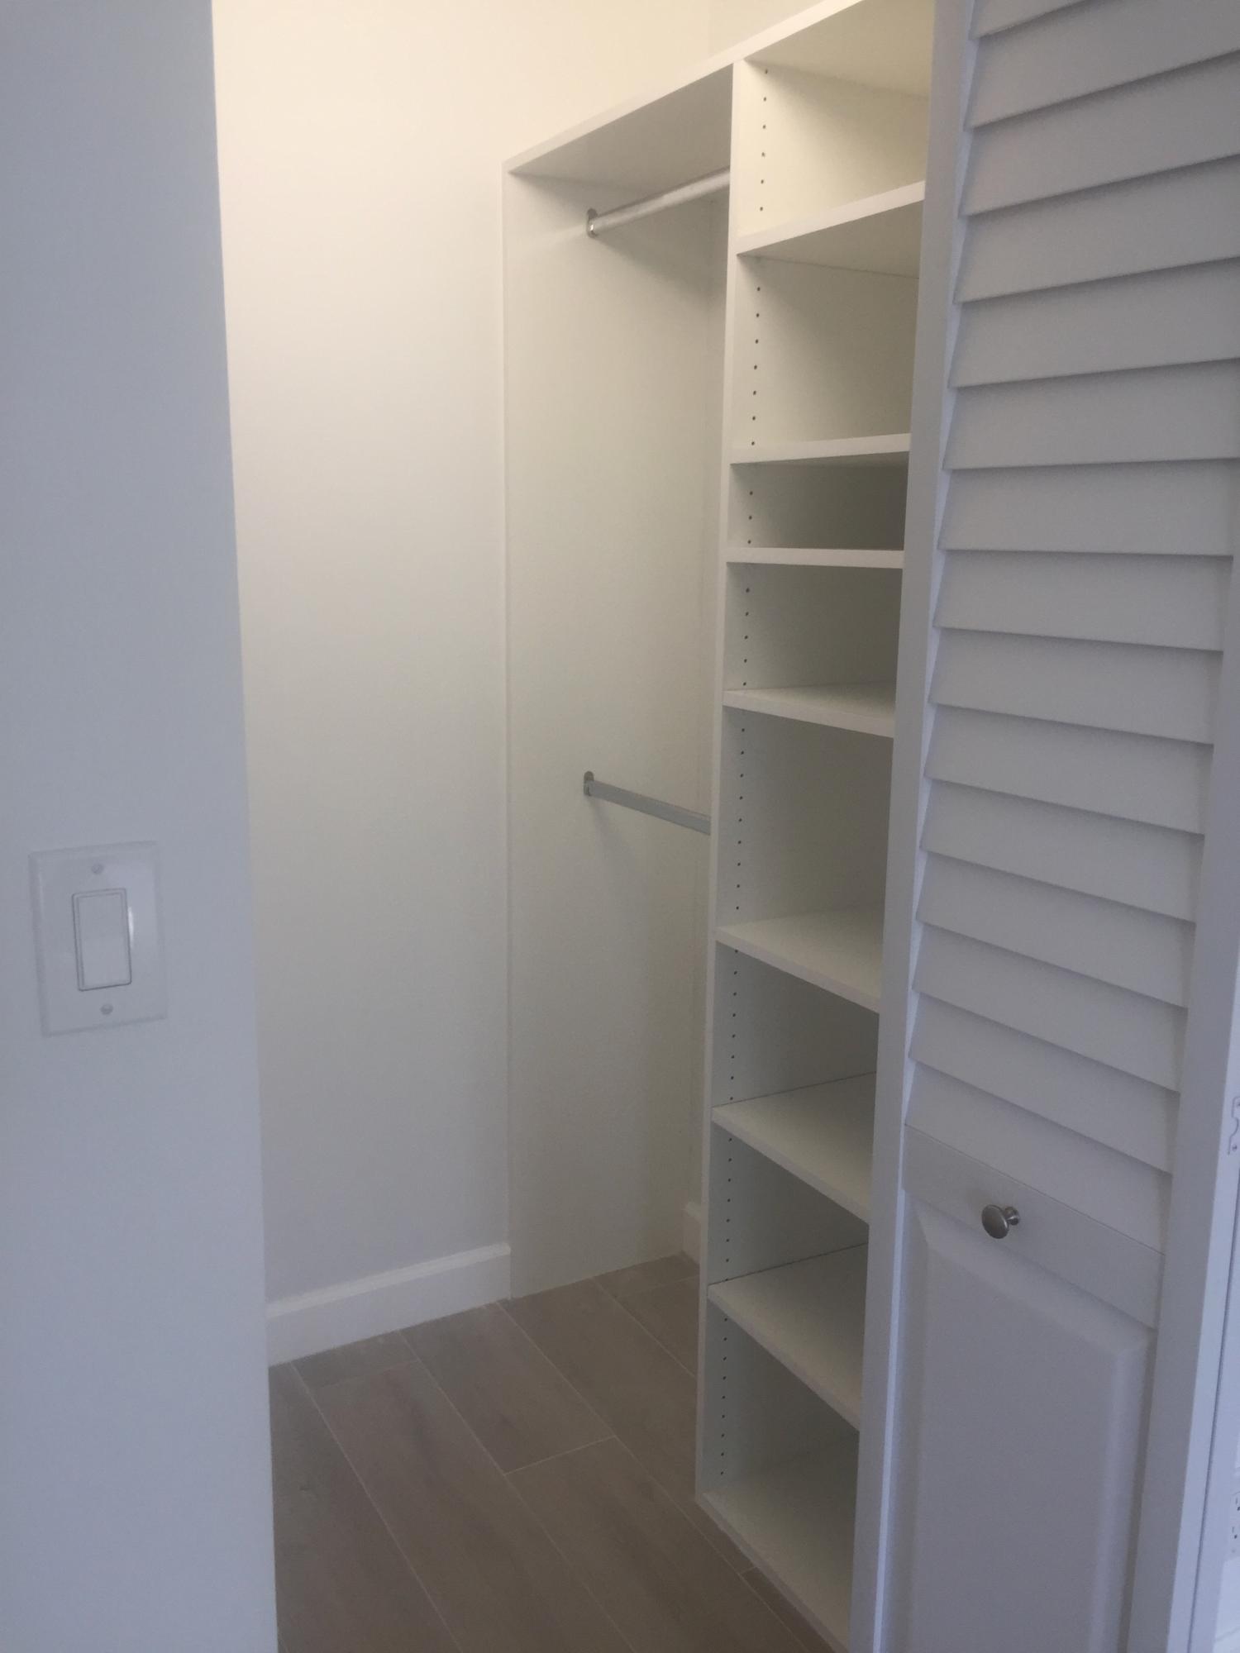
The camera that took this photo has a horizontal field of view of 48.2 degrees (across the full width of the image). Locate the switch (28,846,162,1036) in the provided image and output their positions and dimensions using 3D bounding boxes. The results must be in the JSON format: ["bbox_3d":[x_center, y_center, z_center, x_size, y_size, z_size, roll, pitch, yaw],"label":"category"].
[{"bbox_3d":[-0.341,0.075,0.912,0.080,0.123,0.012,-6,14,-29],"label":"switch"}]

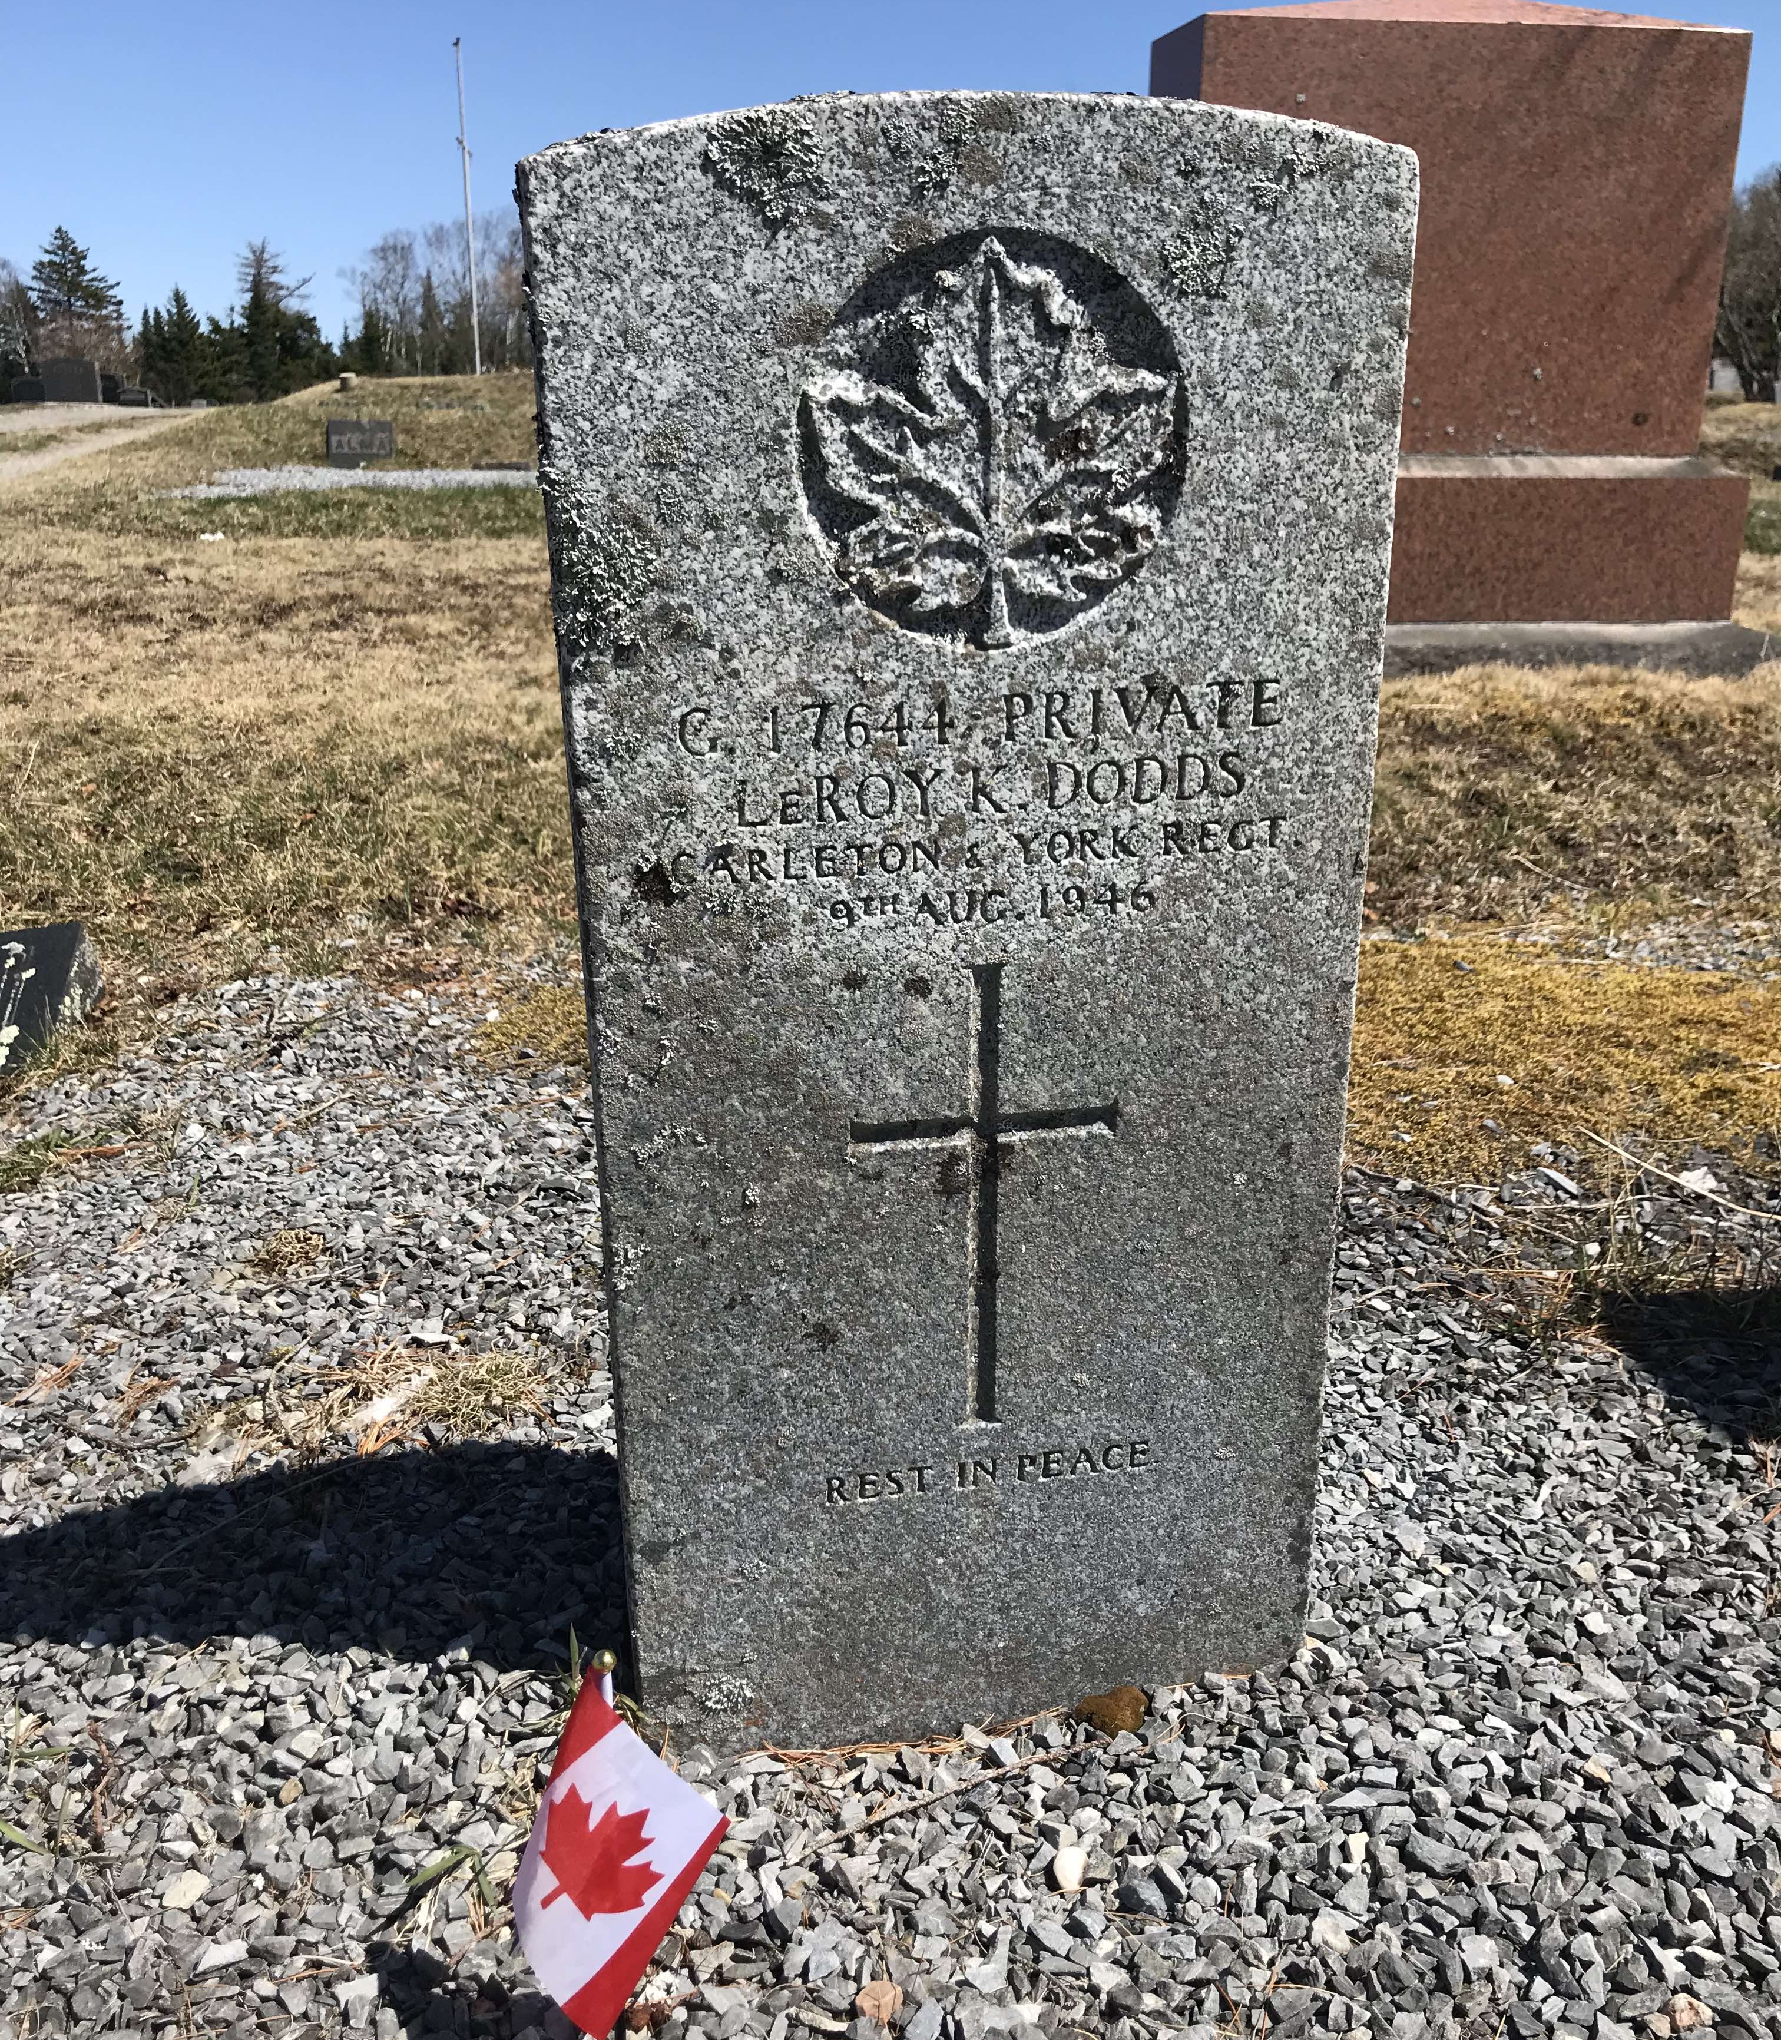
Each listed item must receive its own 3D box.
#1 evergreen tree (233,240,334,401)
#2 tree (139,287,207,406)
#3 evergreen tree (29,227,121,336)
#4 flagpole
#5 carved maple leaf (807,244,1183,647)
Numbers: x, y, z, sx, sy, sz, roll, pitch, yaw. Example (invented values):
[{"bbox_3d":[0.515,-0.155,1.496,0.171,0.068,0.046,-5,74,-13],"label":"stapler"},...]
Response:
[{"bbox_3d":[-21.298,-24.377,67.139,3.372,5.364,3.372,0,19,0],"label":"evergreen tree"},{"bbox_3d":[-24.003,-22.562,64.406,2.239,3.698,2.239,0,19,0],"label":"tree"},{"bbox_3d":[-31.458,-27.266,74.020,3.789,6.106,3.789,0,19,0],"label":"evergreen tree"},{"bbox_3d":[-10.036,-19.287,45.794,0.170,7.514,0.170,0,19,0],"label":"flagpole"},{"bbox_3d":[0.045,-0.253,0.849,0.168,0.174,0.018,-4,21,-8],"label":"carved maple leaf"}]

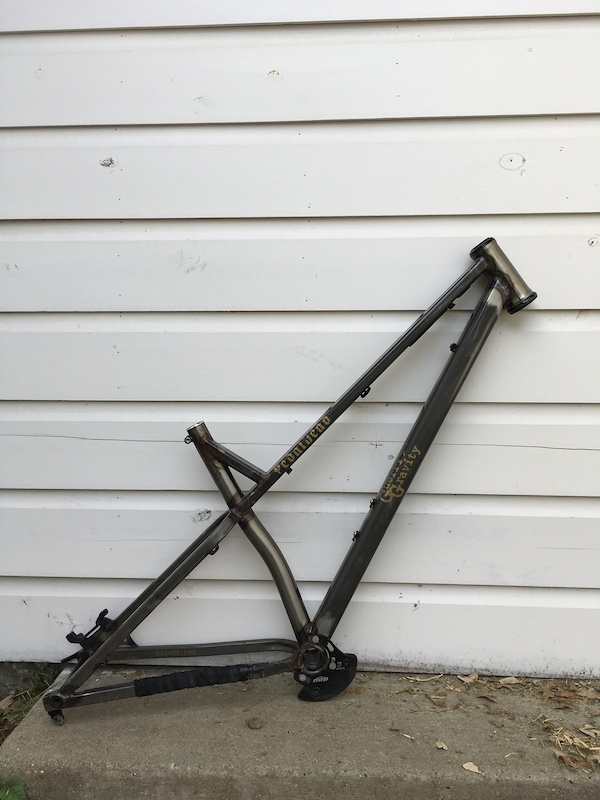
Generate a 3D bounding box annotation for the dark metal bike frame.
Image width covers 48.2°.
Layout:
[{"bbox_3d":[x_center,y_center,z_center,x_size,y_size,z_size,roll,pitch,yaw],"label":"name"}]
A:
[{"bbox_3d":[-0.003,0.125,1.197,0.860,0.820,0.168,0,5,-6],"label":"dark metal bike frame"}]

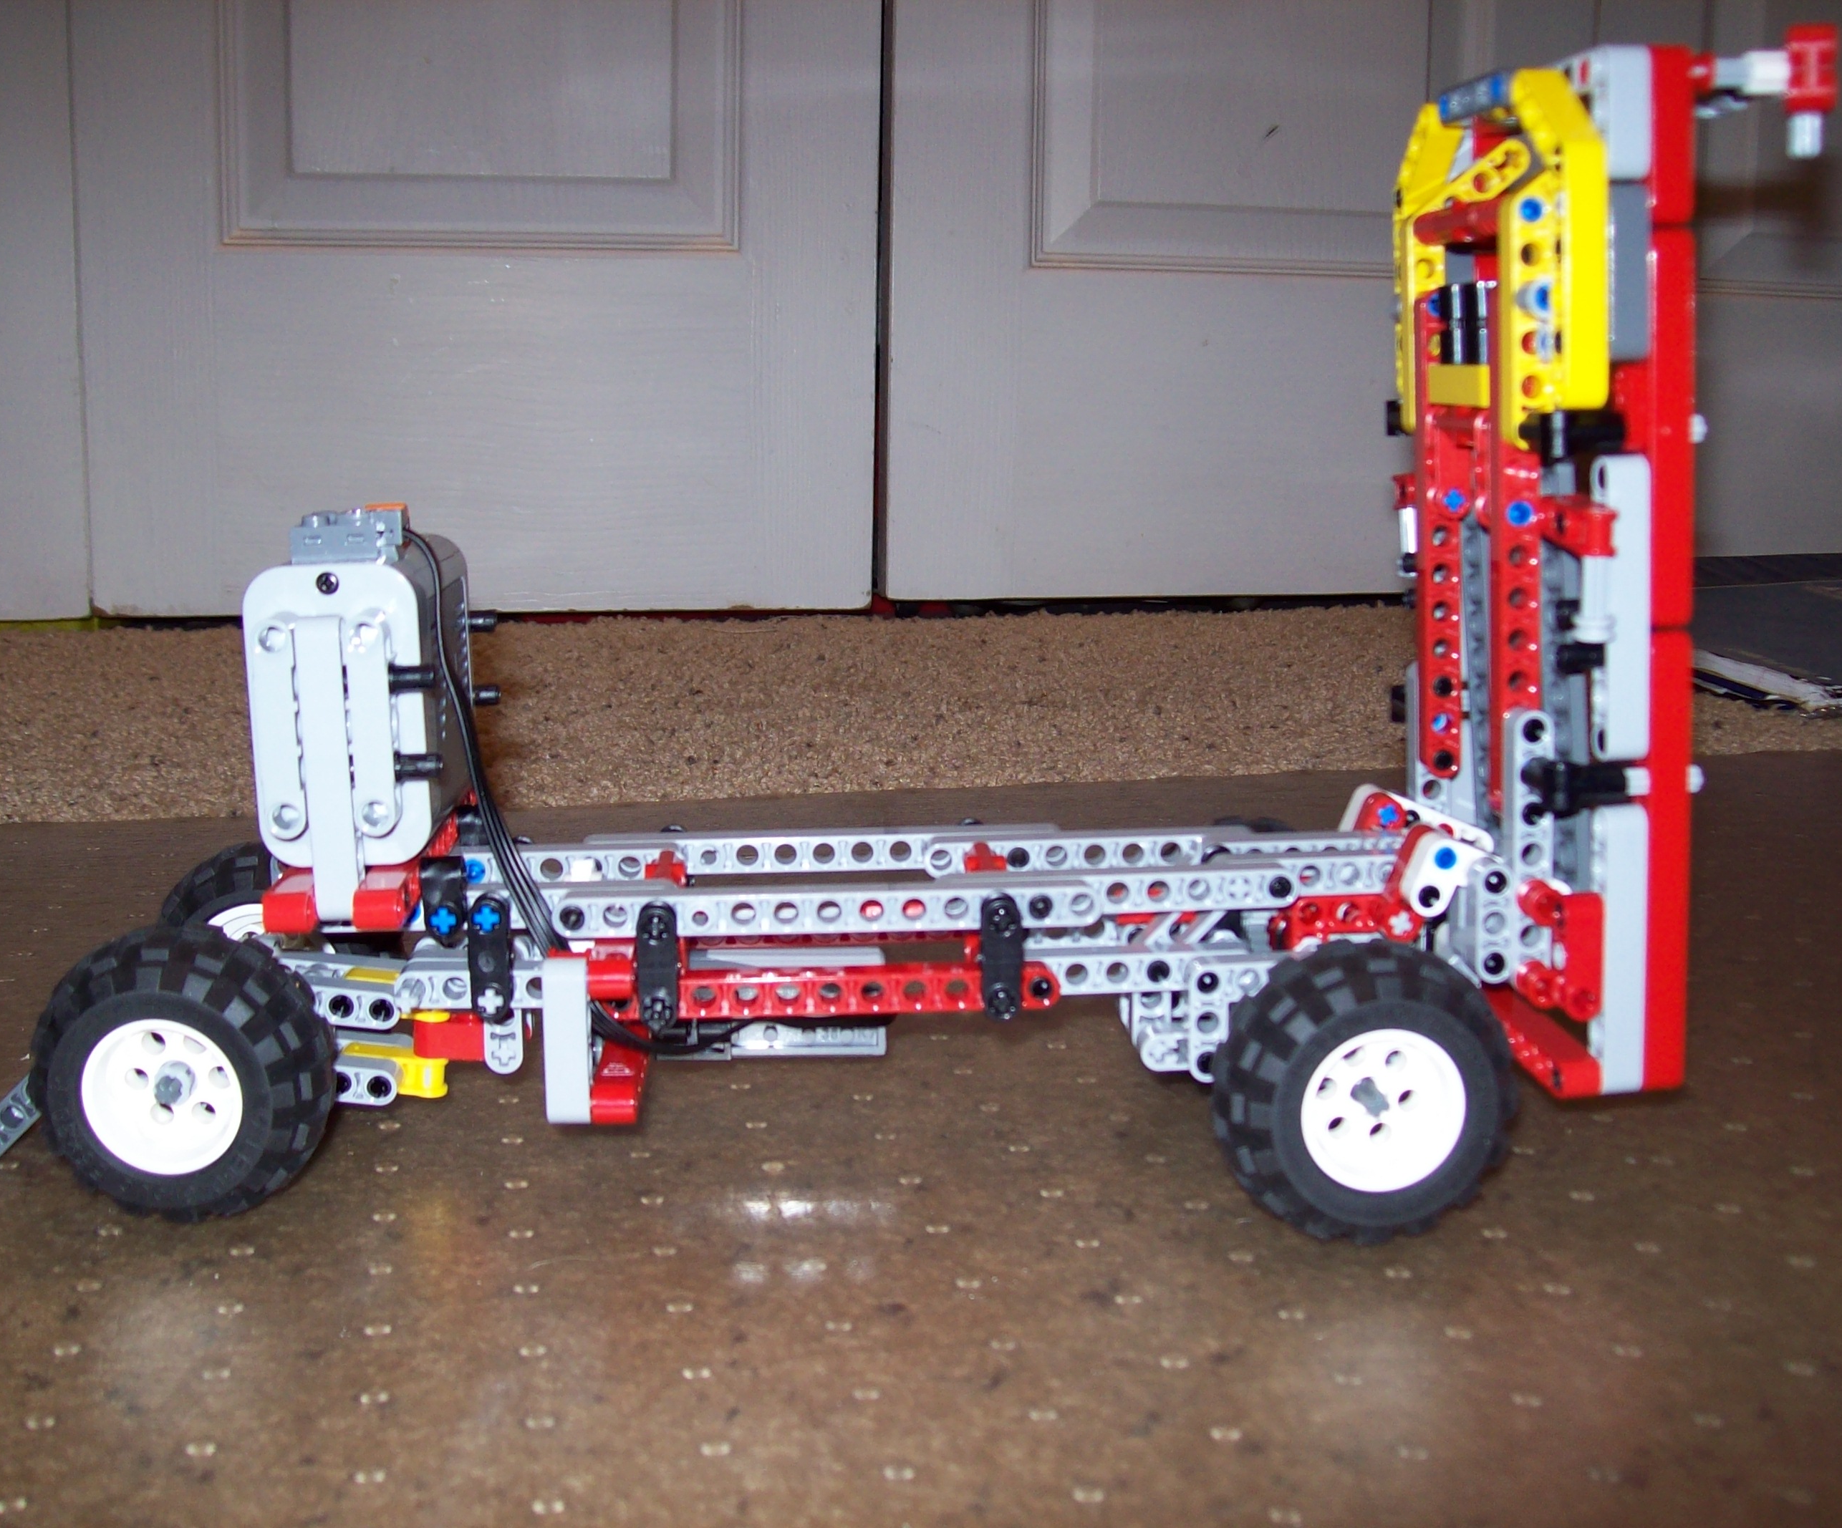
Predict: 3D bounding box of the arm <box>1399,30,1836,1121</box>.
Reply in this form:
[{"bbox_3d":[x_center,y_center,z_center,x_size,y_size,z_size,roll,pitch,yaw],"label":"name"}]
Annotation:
[{"bbox_3d":[0.136,-0.041,0.425,0.067,0.199,0.090,-2,11,-3],"label":"arm"}]

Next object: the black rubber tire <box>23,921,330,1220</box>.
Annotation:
[{"bbox_3d":[-0.138,0.059,0.398,0.056,0.056,0.026,0,11,-1],"label":"black rubber tire"}]

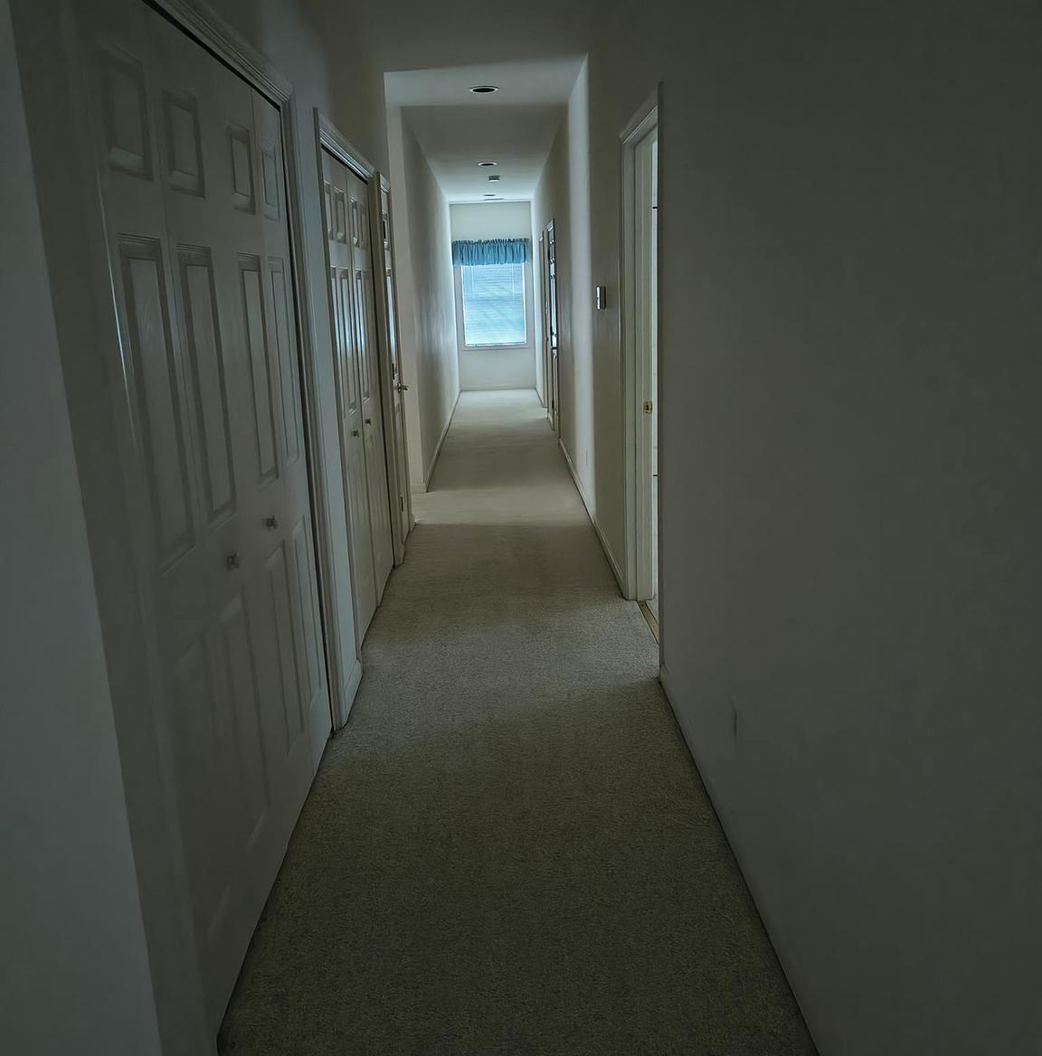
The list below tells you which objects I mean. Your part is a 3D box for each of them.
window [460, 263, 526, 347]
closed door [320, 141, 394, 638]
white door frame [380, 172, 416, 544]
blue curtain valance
[{"bbox_3d":[-0.405,-3.502,14.713,0.960,1.428,0.100,-2,14,-1],"label":"window"},{"bbox_3d":[-0.753,-0.593,4.445,0.045,2.013,1.480,-2,14,-1],"label":"closed door"},{"bbox_3d":[-0.772,-0.947,5.670,0.110,2.124,0.659,-2,14,-1],"label":"white door frame"},{"bbox_3d":[-0.438,-4.155,14.486,1.143,0.366,0.110,-2,14,-1],"label":"blue curtain valance"}]

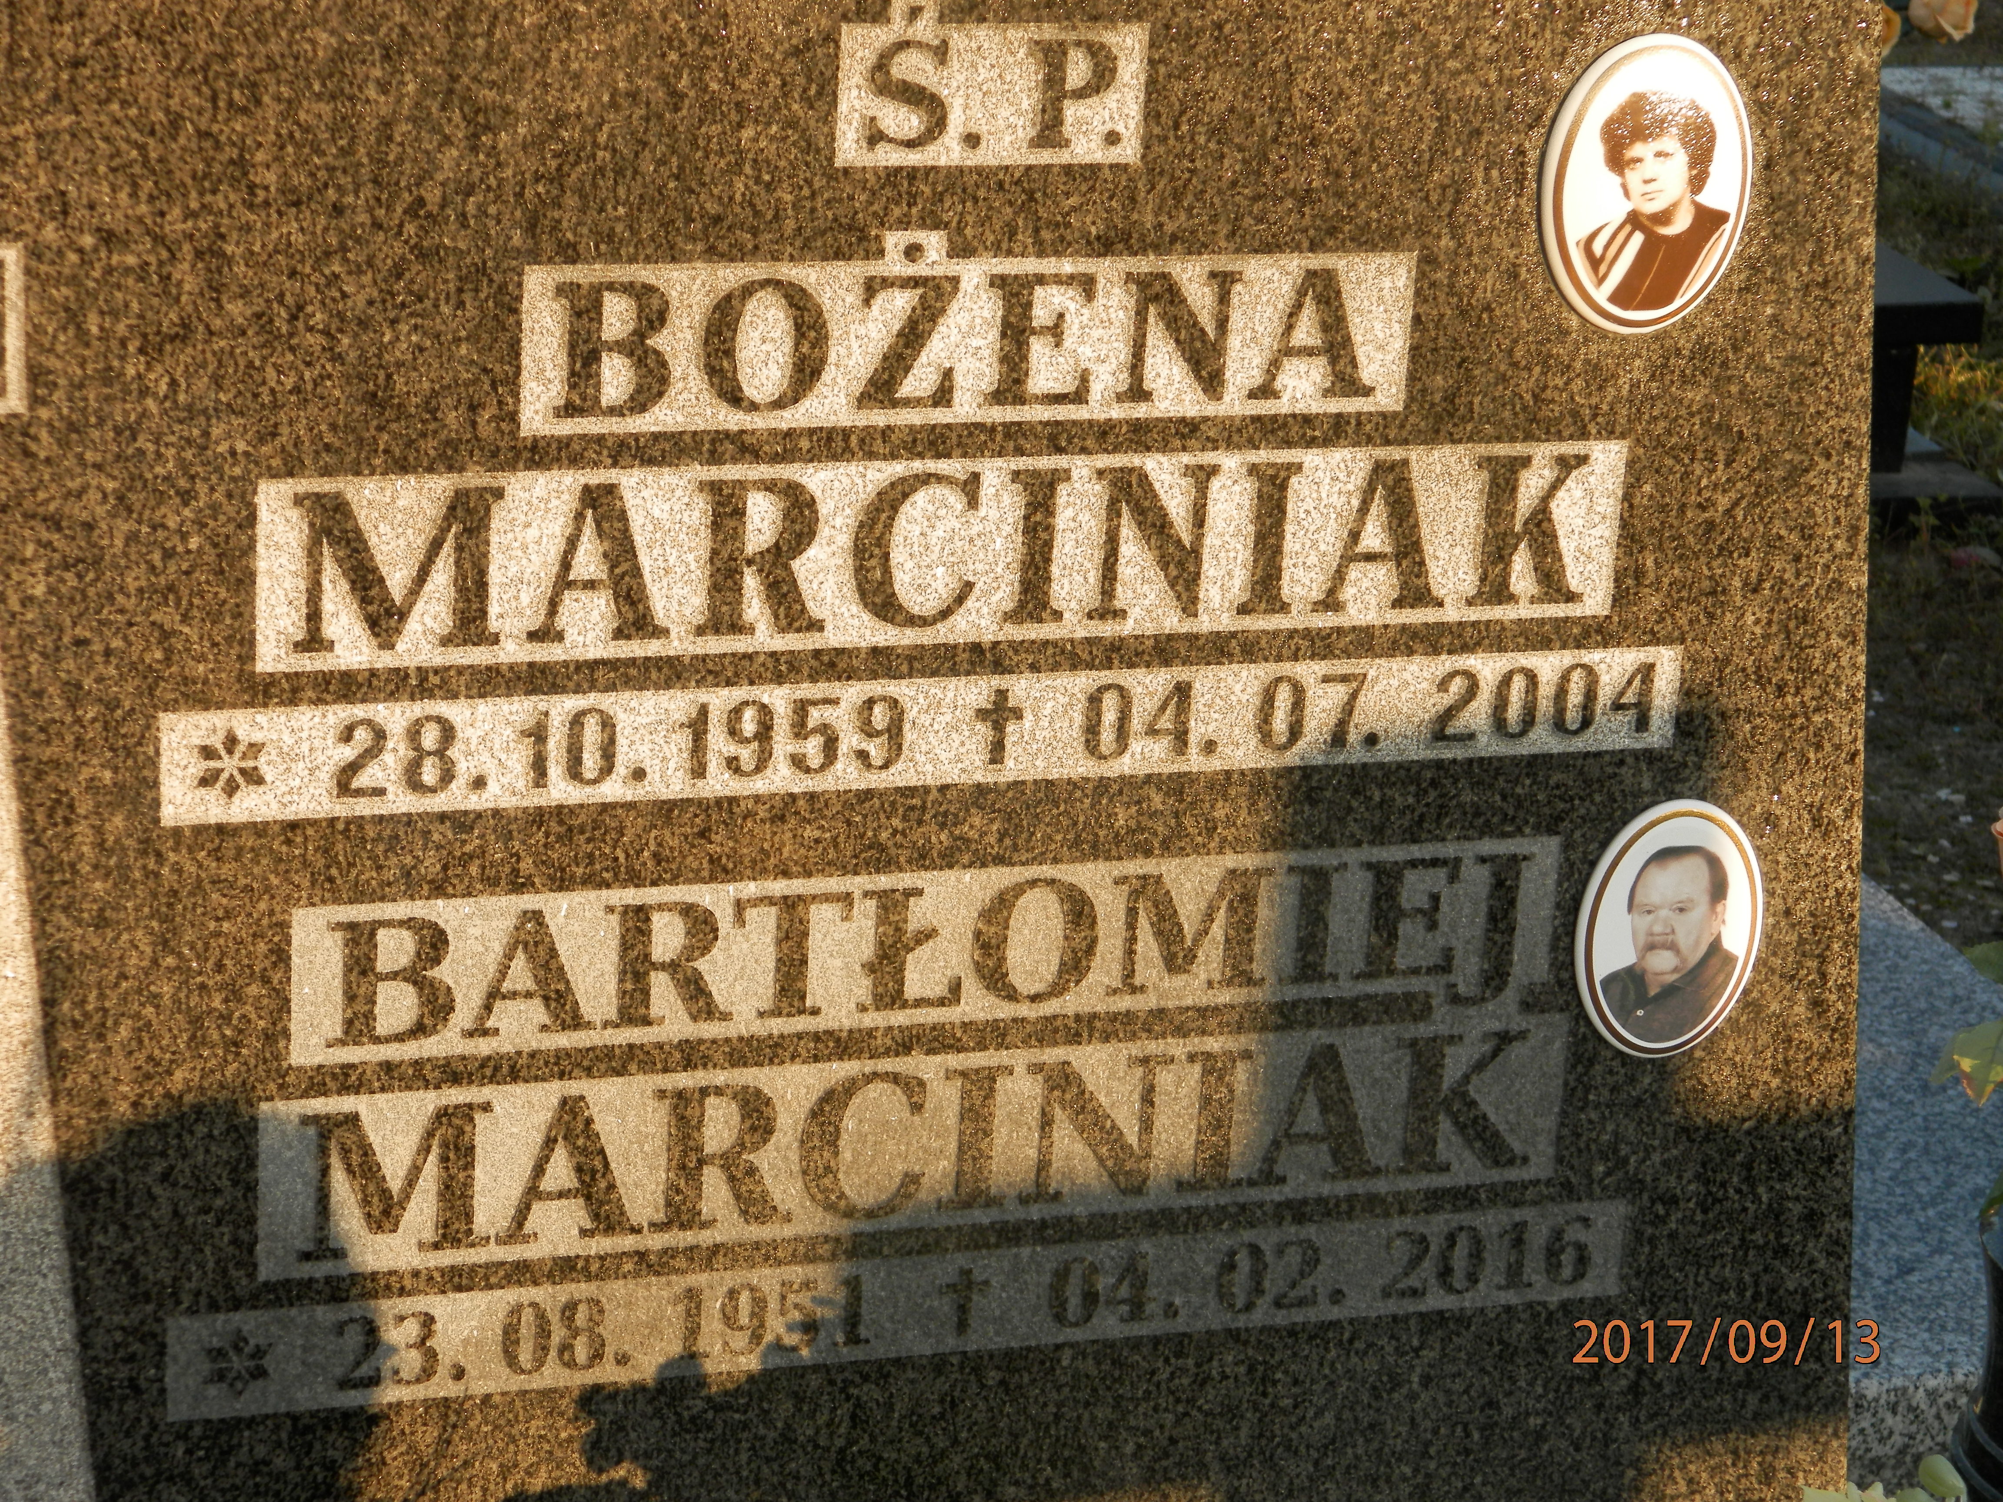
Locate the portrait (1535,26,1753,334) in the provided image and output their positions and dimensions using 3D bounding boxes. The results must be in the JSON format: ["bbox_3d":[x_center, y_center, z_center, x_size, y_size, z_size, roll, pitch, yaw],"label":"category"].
[{"bbox_3d":[0.254,-0.221,1.859,0.088,0.119,0.009,-3,19,-17],"label":"portrait"}]

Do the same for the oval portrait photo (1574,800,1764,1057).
[{"bbox_3d":[0.279,0.075,1.973,0.085,0.115,0.009,-3,19,-17],"label":"oval portrait photo"}]

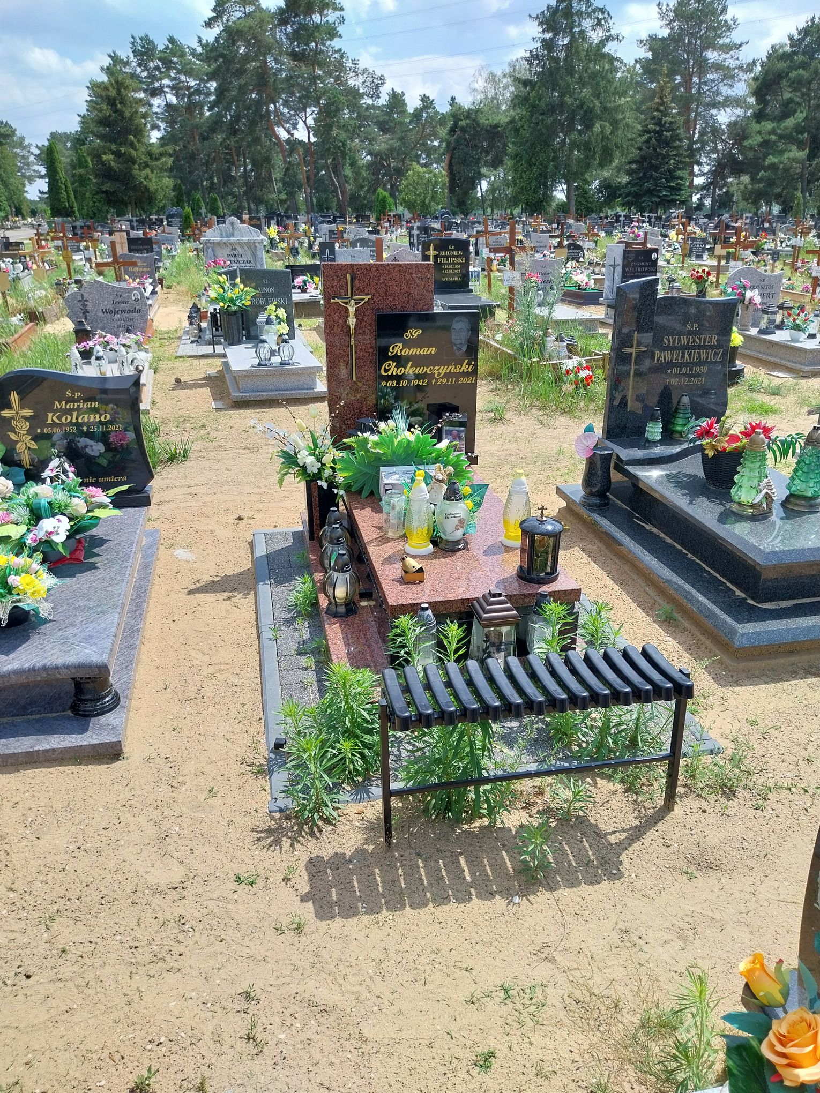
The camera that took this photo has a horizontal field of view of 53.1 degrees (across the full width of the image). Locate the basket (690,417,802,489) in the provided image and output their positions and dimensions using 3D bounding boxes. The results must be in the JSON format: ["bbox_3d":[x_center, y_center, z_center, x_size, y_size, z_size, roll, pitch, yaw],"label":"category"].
[{"bbox_3d":[1.789,-0.505,4.414,0.500,0.333,0.360,-4,23,-10],"label":"basket"}]

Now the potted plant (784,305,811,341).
[{"bbox_3d":[3.936,-2.271,8.357,0.250,0.320,0.230,-4,23,-10],"label":"potted plant"}]

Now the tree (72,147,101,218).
[{"bbox_3d":[-18.898,-20.611,47.365,1.630,4.530,1.630,6,24,14],"label":"tree"}]

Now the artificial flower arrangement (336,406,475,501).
[{"bbox_3d":[-0.037,-0.428,3.668,0.570,0.310,0.380,-4,23,-10],"label":"artificial flower arrangement"}]

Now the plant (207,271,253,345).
[{"bbox_3d":[-1.935,-2.531,8.782,0.460,0.701,0.420,-4,23,-10],"label":"plant"}]

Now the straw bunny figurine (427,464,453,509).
[{"bbox_3d":[0.121,-0.240,3.256,0.110,0.182,0.085,-2,23,-5],"label":"straw bunny figurine"}]

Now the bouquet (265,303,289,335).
[{"bbox_3d":[-1.362,-2.326,8.392,0.240,0.318,0.200,-4,23,-9],"label":"bouquet"}]

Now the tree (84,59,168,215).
[{"bbox_3d":[-15.747,-21.608,44.687,4.618,8.908,4.618,-7,24,-16],"label":"tree"}]

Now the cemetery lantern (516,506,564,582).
[{"bbox_3d":[0.472,-0.017,2.954,0.162,0.260,0.162,-4,23,-10],"label":"cemetery lantern"}]

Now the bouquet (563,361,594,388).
[{"bbox_3d":[1.522,-1.548,7.449,0.260,0.270,0.200,-4,23,-10],"label":"bouquet"}]

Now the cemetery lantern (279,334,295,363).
[{"bbox_3d":[-1.096,-1.750,7.286,0.150,0.261,0.150,-4,23,-9],"label":"cemetery lantern"}]

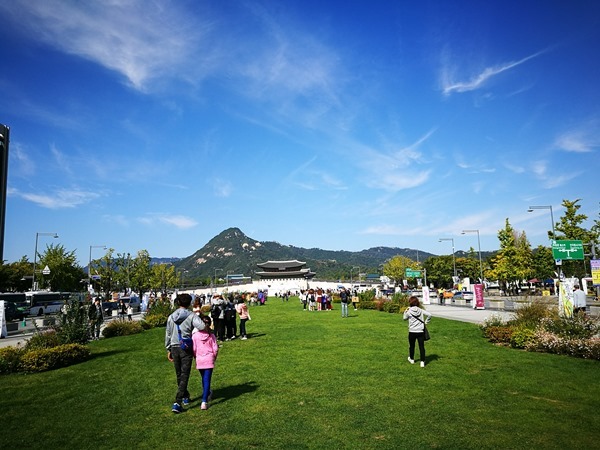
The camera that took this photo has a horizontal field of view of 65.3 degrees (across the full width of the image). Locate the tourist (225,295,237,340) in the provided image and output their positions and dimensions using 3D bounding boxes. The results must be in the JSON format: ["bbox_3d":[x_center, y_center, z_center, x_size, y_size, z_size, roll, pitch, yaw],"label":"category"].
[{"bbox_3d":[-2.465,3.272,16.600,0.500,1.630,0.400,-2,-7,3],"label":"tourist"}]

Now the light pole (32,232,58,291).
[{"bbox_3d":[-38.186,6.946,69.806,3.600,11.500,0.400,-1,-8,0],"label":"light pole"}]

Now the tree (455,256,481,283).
[{"bbox_3d":[34.001,10.018,95.000,5.500,7.200,5.500,-1,-7,0],"label":"tree"}]

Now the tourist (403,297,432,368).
[{"bbox_3d":[2.602,2.426,10.663,0.620,1.567,0.420,-3,-8,6],"label":"tourist"}]

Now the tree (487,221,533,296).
[{"bbox_3d":[32.199,4.972,72.878,6.500,12.127,6.000,-2,-8,-2],"label":"tree"}]

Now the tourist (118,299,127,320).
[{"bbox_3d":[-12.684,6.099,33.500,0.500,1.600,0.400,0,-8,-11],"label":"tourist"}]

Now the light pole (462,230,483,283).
[{"bbox_3d":[29.487,6.368,80.000,2.900,10.800,0.400,-1,-7,0],"label":"light pole"}]

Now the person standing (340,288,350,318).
[{"bbox_3d":[2.635,4.501,26.829,0.560,1.730,0.420,-1,-8,3],"label":"person standing"}]

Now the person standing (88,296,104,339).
[{"bbox_3d":[-8.406,3.892,19.423,0.580,1.704,0.380,5,-11,-40],"label":"person standing"}]

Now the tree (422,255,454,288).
[{"bbox_3d":[34.720,12.748,116.269,8.200,10.600,8.200,-1,-8,0],"label":"tree"}]

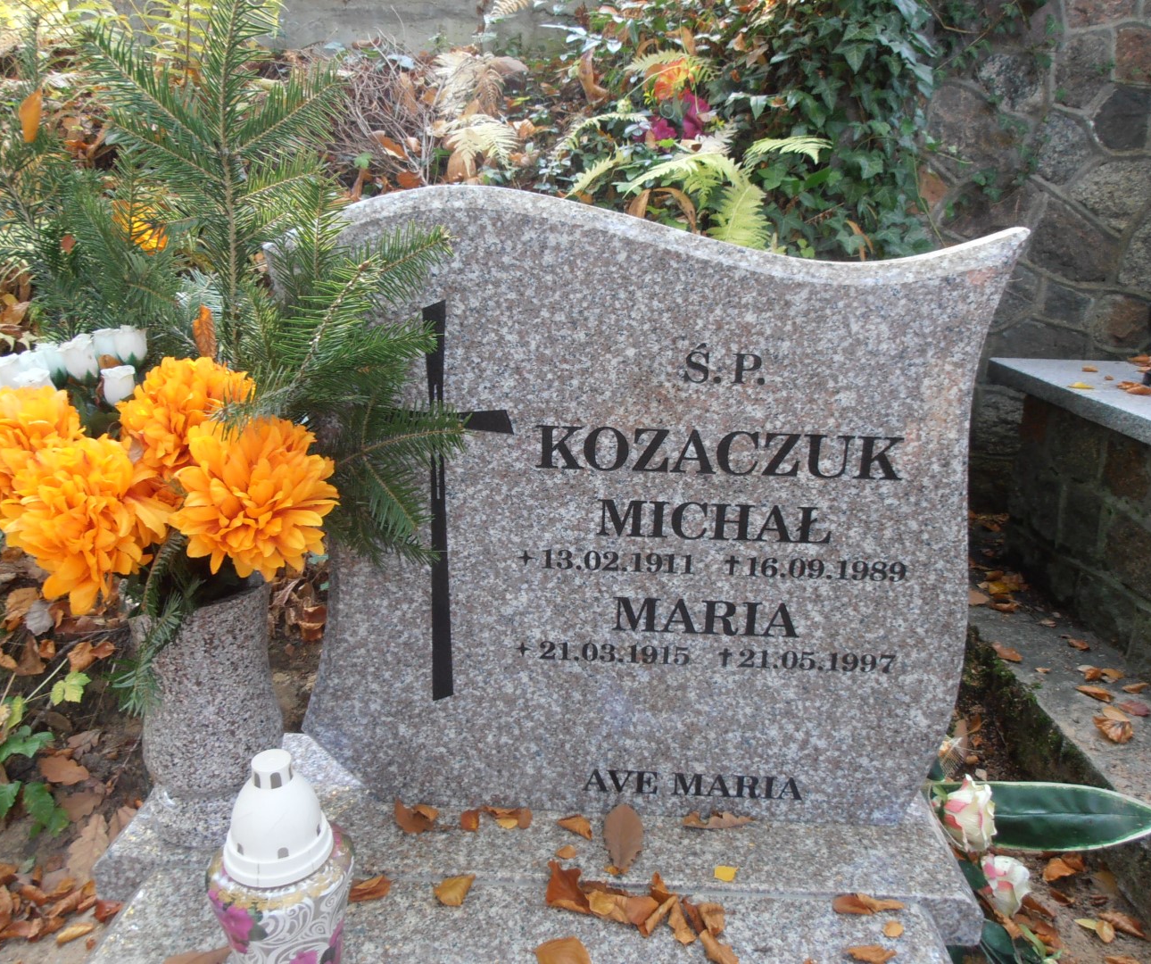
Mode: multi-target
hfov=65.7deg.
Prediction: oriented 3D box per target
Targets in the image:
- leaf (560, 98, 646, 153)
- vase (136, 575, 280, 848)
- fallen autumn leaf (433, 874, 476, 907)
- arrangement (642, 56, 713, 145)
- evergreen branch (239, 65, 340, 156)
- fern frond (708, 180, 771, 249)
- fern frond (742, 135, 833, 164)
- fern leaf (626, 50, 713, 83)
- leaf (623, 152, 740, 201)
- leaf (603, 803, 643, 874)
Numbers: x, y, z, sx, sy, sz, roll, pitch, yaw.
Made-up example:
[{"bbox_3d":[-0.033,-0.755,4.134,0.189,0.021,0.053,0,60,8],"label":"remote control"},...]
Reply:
[{"bbox_3d":[0.053,-0.665,1.660,0.155,0.090,0.100,2,18,2],"label":"leaf"},{"bbox_3d":[-0.366,0.221,0.915,0.147,0.265,0.147,2,18,2],"label":"vase"},{"bbox_3d":[-0.118,0.395,0.860,0.040,0.014,0.042,2,18,2],"label":"fallen autumn leaf"},{"bbox_3d":[0.199,-0.753,1.760,0.135,0.165,0.120,2,18,2],"label":"arrangement"},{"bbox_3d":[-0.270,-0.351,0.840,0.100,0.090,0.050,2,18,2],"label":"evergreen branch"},{"bbox_3d":[0.269,-0.435,1.460,0.100,0.120,0.070,2,18,2],"label":"fern frond"},{"bbox_3d":[0.377,-0.588,1.580,0.145,0.050,0.080,2,18,2],"label":"fern frond"},{"bbox_3d":[0.188,-0.827,1.780,0.165,0.060,0.090,2,18,2],"label":"fern leaf"},{"bbox_3d":[0.178,-0.513,1.500,0.185,0.075,0.100,2,18,2],"label":"leaf"},{"bbox_3d":[0.049,0.365,0.913,0.040,0.016,0.085,2,30,2],"label":"leaf"}]

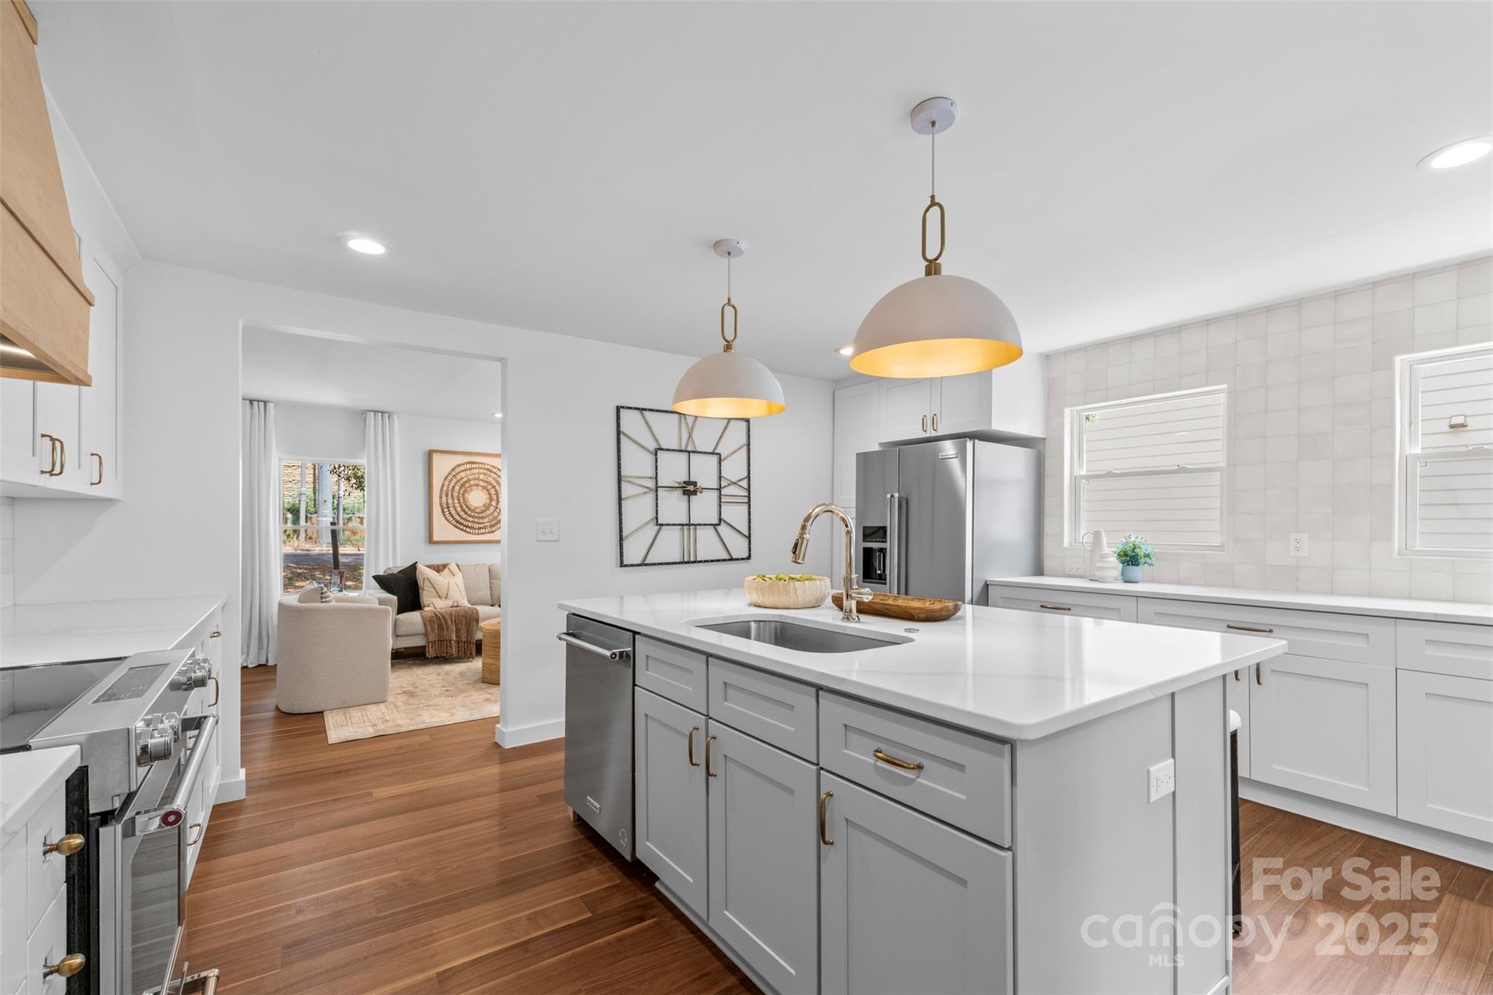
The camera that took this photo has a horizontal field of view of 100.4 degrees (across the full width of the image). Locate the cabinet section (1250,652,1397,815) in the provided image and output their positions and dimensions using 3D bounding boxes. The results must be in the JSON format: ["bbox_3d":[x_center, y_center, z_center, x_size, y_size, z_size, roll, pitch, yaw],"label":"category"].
[{"bbox_3d":[2.598,0.969,2.755,0.520,0.575,0.455,1,-2,-37],"label":"cabinet section"}]

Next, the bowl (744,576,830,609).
[{"bbox_3d":[0.165,0.388,2.591,0.360,0.118,0.360,0,-3,0],"label":"bowl"}]

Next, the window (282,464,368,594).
[{"bbox_3d":[-4.106,0.290,6.043,0.730,1.310,0.090,2,-3,-36],"label":"window"}]

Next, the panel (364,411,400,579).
[{"bbox_3d":[-3.651,0.352,6.232,0.320,2.380,0.120,2,-3,-36],"label":"panel"}]

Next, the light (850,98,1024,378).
[{"bbox_3d":[0.521,-0.746,1.756,0.462,0.705,0.462,0,-3,0],"label":"light"}]

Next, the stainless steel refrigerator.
[{"bbox_3d":[1.350,0.560,4.209,0.880,1.780,0.910,2,-3,-36],"label":"stainless steel refrigerator"}]

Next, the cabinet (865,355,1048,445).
[{"bbox_3d":[1.539,-0.681,4.524,0.640,0.550,0.950,2,-3,-36],"label":"cabinet"}]

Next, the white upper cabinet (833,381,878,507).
[{"bbox_3d":[1.116,-0.404,5.101,0.640,0.990,0.490,2,-3,-36],"label":"white upper cabinet"}]

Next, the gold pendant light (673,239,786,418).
[{"bbox_3d":[-0.072,-0.708,2.588,0.462,0.705,0.462,0,-3,0],"label":"gold pendant light"}]

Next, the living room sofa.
[{"bbox_3d":[-2.634,1.126,6.378,2.200,0.850,0.900,2,-3,-36],"label":"living room sofa"}]

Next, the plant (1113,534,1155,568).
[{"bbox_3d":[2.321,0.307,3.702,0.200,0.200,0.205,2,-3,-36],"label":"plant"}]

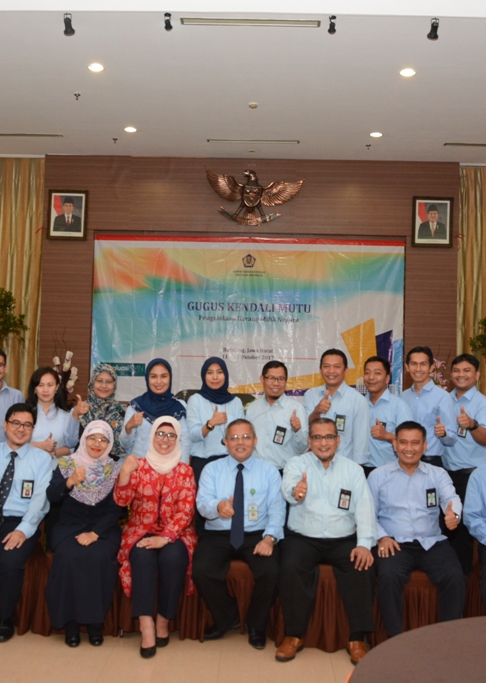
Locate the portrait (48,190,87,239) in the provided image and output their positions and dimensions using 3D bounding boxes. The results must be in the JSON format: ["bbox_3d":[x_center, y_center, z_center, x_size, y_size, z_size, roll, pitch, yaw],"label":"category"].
[{"bbox_3d":[-2.030,-1.472,8.900,0.455,0.575,0.050,1,-2,2],"label":"portrait"}]

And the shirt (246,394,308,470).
[{"bbox_3d":[0.211,0.590,4.980,0.430,0.520,0.320,1,-2,6],"label":"shirt"}]

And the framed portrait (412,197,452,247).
[{"bbox_3d":[2.183,-1.377,8.850,0.470,0.590,0.040,2,-2,2],"label":"framed portrait"}]

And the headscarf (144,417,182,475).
[{"bbox_3d":[-0.451,0.593,4.380,0.220,0.335,0.260,1,-2,-3],"label":"headscarf"}]

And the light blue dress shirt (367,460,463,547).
[{"bbox_3d":[0.999,0.944,4.450,0.530,0.530,0.380,1,-2,10],"label":"light blue dress shirt"}]

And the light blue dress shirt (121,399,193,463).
[{"bbox_3d":[-0.575,0.605,5.050,0.450,0.530,0.320,2,-2,-6],"label":"light blue dress shirt"}]

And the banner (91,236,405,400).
[{"bbox_3d":[0.066,-0.240,9.200,3.720,1.980,0.050,1,-2,1],"label":"banner"}]

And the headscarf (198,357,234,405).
[{"bbox_3d":[-0.175,0.256,4.970,0.240,0.310,0.250,1,-2,0],"label":"headscarf"}]

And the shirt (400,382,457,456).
[{"bbox_3d":[1.244,0.523,5.150,0.440,0.550,0.320,1,-2,22],"label":"shirt"}]

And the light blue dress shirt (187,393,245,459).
[{"bbox_3d":[-0.179,0.562,5.200,0.410,0.460,0.290,2,-2,-4],"label":"light blue dress shirt"}]

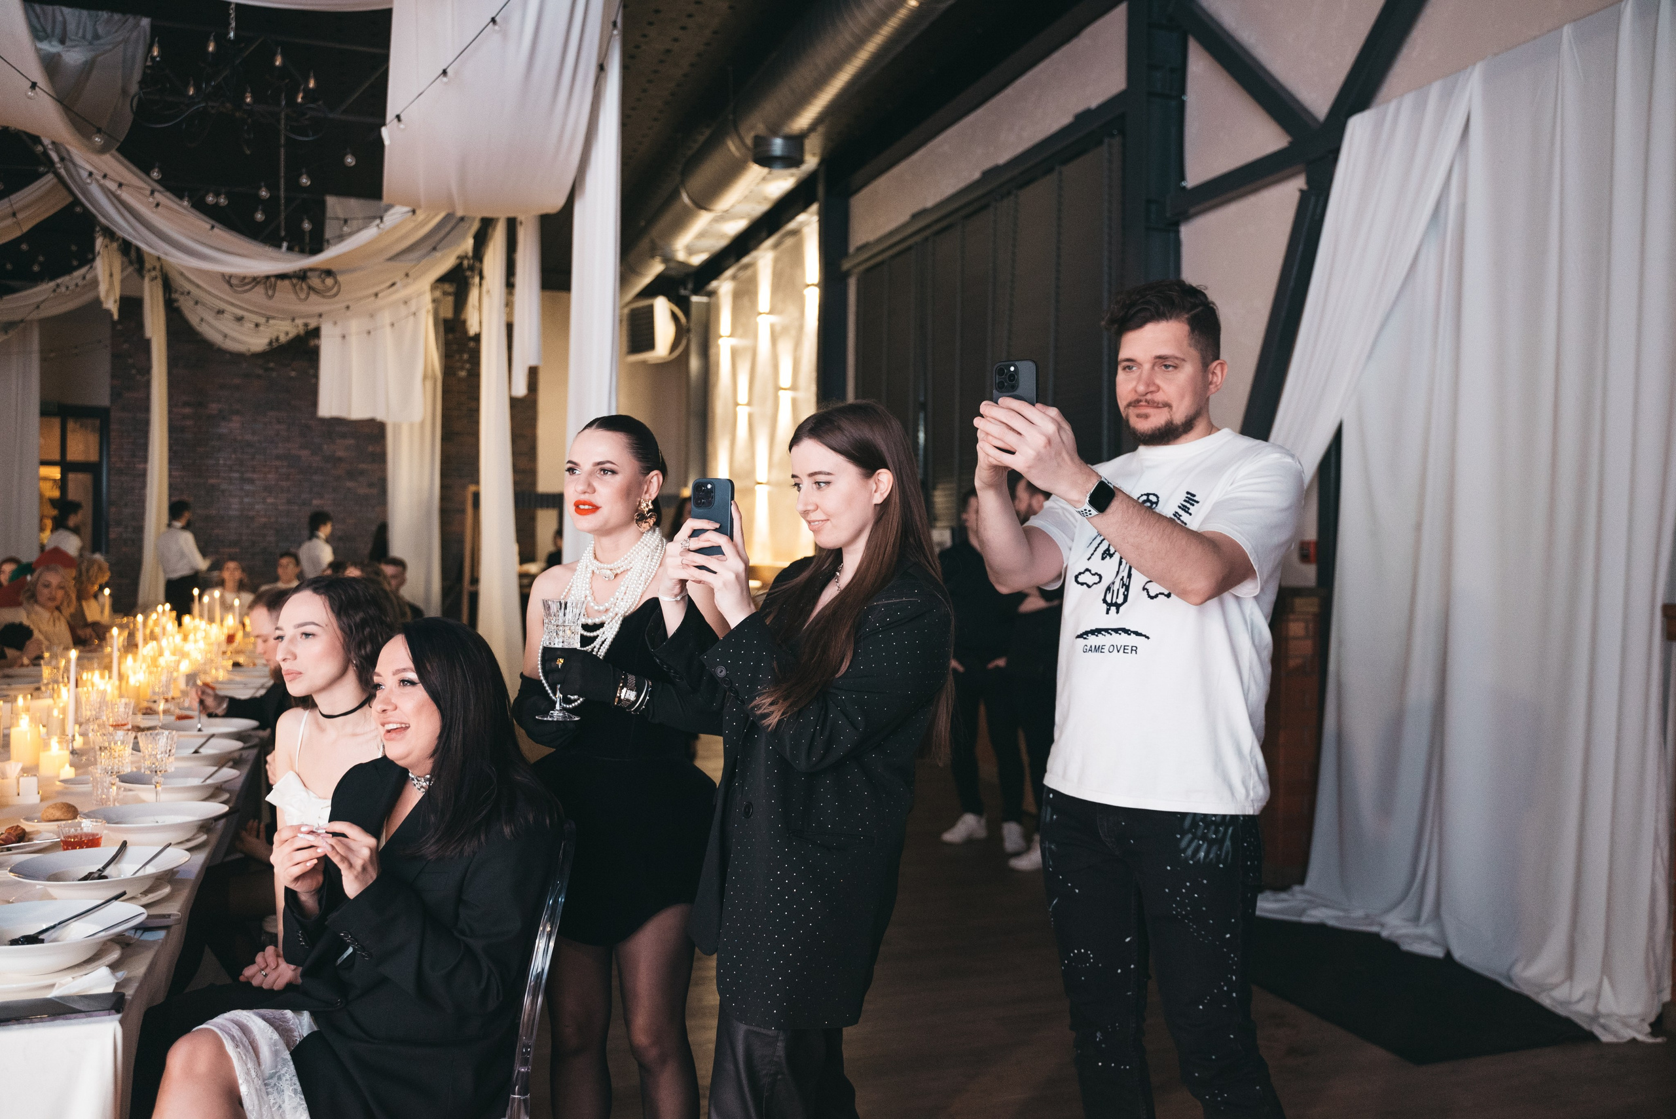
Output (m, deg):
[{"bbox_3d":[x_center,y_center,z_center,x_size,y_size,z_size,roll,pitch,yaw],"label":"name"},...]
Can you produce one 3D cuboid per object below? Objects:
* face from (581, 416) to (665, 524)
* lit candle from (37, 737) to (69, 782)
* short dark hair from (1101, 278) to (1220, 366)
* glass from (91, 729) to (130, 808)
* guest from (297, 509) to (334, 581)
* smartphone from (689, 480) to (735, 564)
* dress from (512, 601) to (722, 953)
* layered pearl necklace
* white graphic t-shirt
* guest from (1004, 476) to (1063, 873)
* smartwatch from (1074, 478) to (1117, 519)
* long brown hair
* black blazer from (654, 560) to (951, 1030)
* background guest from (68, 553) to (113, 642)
[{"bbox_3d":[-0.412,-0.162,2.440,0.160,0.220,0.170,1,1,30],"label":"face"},{"bbox_3d":[-2.275,0.573,3.780,0.078,0.110,0.078,1,1,0],"label":"lit candle"},{"bbox_3d":[0.522,-0.375,2.090,0.175,0.150,0.215,1,0,37],"label":"short dark hair"},{"bbox_3d":[-1.889,0.545,3.400,0.082,0.205,0.082,1,1,0],"label":"glass"},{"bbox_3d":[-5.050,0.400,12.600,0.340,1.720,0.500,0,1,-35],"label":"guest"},{"bbox_3d":[-0.188,-0.047,1.960,0.075,0.150,0.011,1,0,31],"label":"smartphone"},{"bbox_3d":[-0.415,0.392,2.480,0.380,0.650,0.280,1,1,27],"label":"dress"},{"bbox_3d":[-0.391,0.057,2.310,0.160,0.225,0.150,1,0,30],"label":"layered pearl necklace"},{"bbox_3d":[0.518,0.101,2.110,0.470,0.625,0.350,1,0,44],"label":"white graphic t-shirt"},{"bbox_3d":[0.910,0.500,5.950,0.360,1.780,0.500,0,1,-26],"label":"guest"},{"bbox_3d":[0.387,-0.091,1.950,0.040,0.065,0.058,38,-3,-14],"label":"smartwatch"},{"bbox_3d":[0.030,0.035,2.140,0.290,0.560,0.250,0,1,-37],"label":"long brown hair"},{"bbox_3d":[-0.053,0.373,2.090,0.490,0.750,0.450,1,0,-41],"label":"black blazer"},{"bbox_3d":[-4.850,0.640,8.700,0.700,1.310,0.520,1,1,6],"label":"background guest"}]

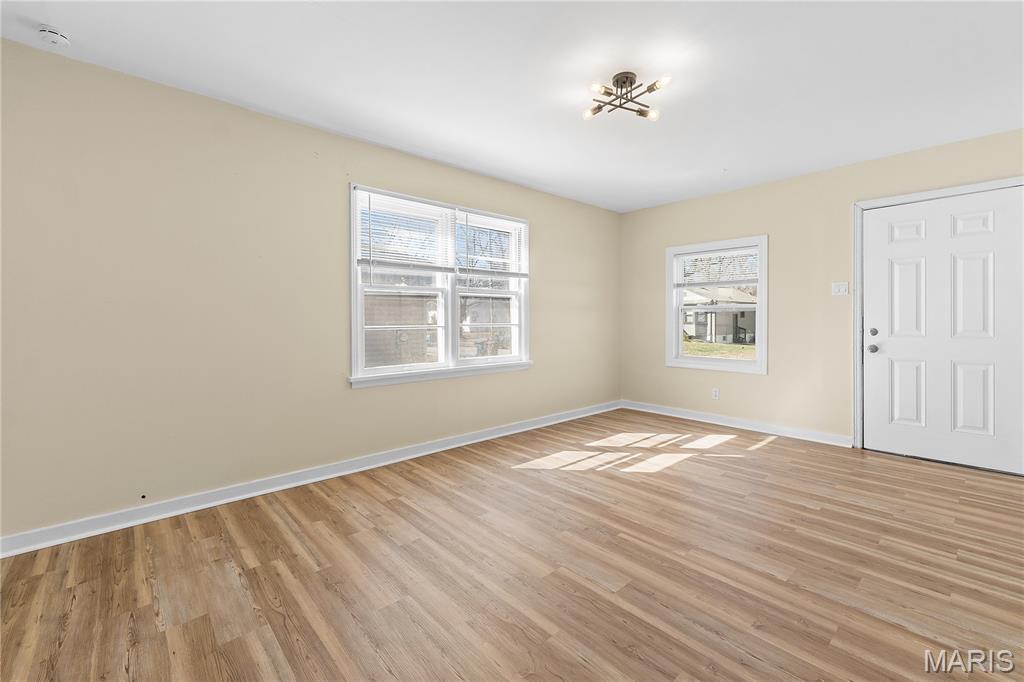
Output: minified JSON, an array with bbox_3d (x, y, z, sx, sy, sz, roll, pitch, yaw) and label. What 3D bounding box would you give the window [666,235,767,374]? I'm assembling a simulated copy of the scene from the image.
[{"bbox_3d":[2.164,-0.363,4.571,0.100,1.358,1.056,-3,4,-42],"label":"window"}]

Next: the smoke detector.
[{"bbox_3d":[-2.080,-1.383,1.940,0.105,0.045,0.105,-3,4,-42],"label":"smoke detector"}]

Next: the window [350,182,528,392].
[{"bbox_3d":[-0.519,-0.422,3.717,1.769,1.482,0.100,-3,4,-42],"label":"window"}]

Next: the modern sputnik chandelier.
[{"bbox_3d":[0.642,-1.370,2.363,0.530,0.140,0.530,-2,3,-31],"label":"modern sputnik chandelier"}]

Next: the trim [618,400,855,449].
[{"bbox_3d":[2.185,0.844,4.581,0.018,0.100,2.353,-3,4,-42],"label":"trim"}]

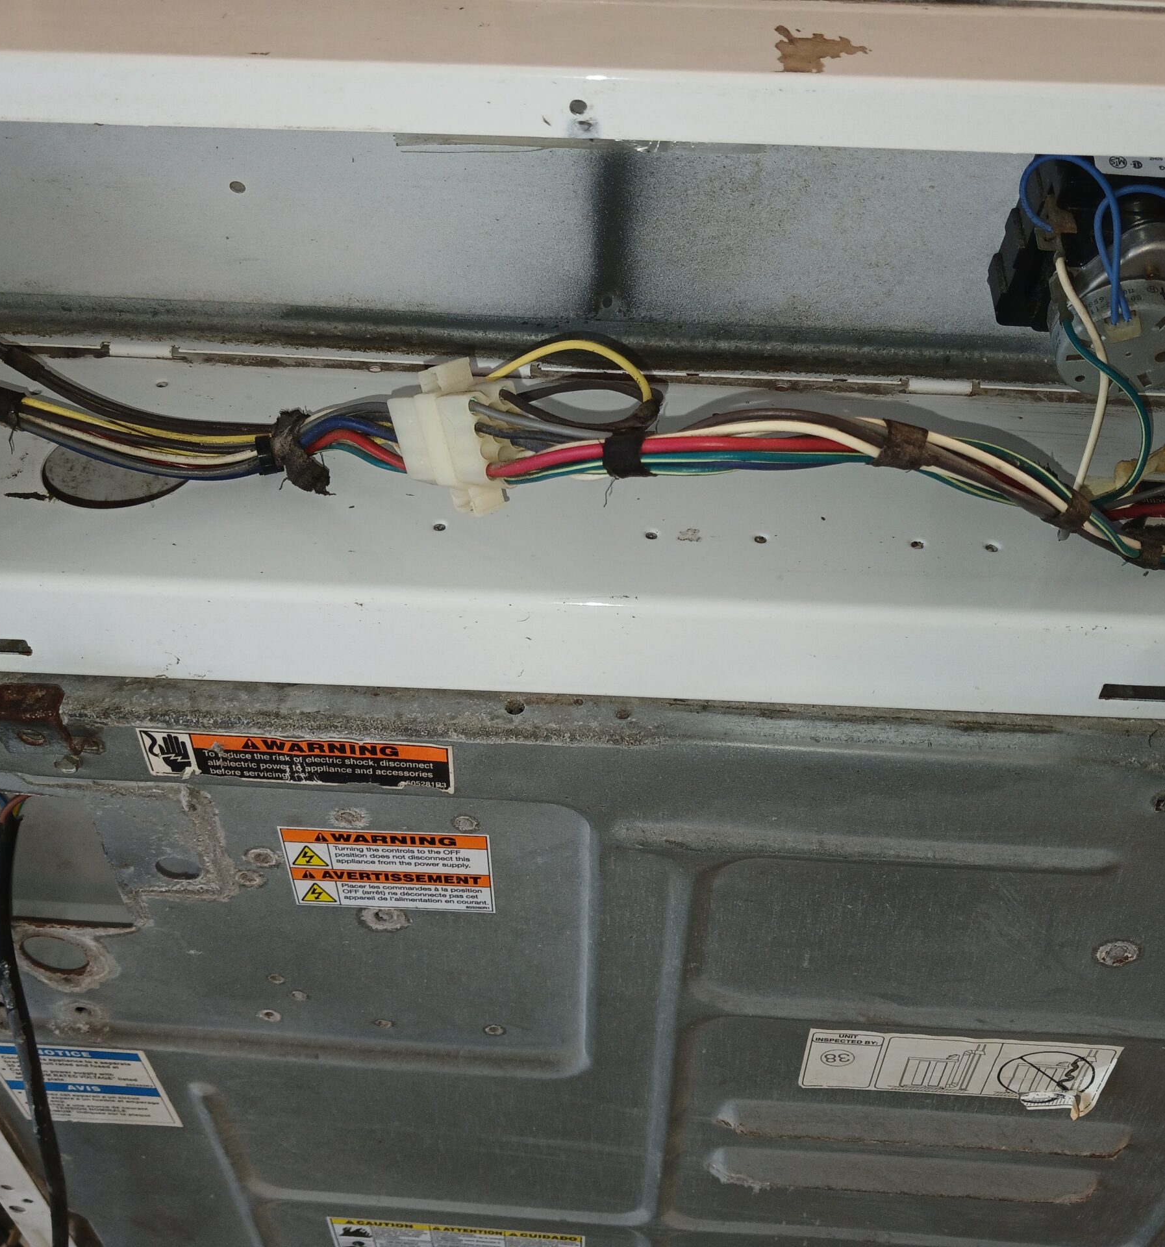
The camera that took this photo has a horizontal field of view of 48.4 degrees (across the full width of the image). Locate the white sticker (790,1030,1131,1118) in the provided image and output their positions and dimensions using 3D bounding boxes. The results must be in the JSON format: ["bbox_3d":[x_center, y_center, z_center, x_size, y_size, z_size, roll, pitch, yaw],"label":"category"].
[{"bbox_3d":[0.169,0.202,0.587,0.138,0.056,0.004,2,44,2],"label":"white sticker"}]

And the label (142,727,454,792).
[{"bbox_3d":[-0.099,0.048,0.455,0.109,0.025,0.002,2,44,2],"label":"label"}]

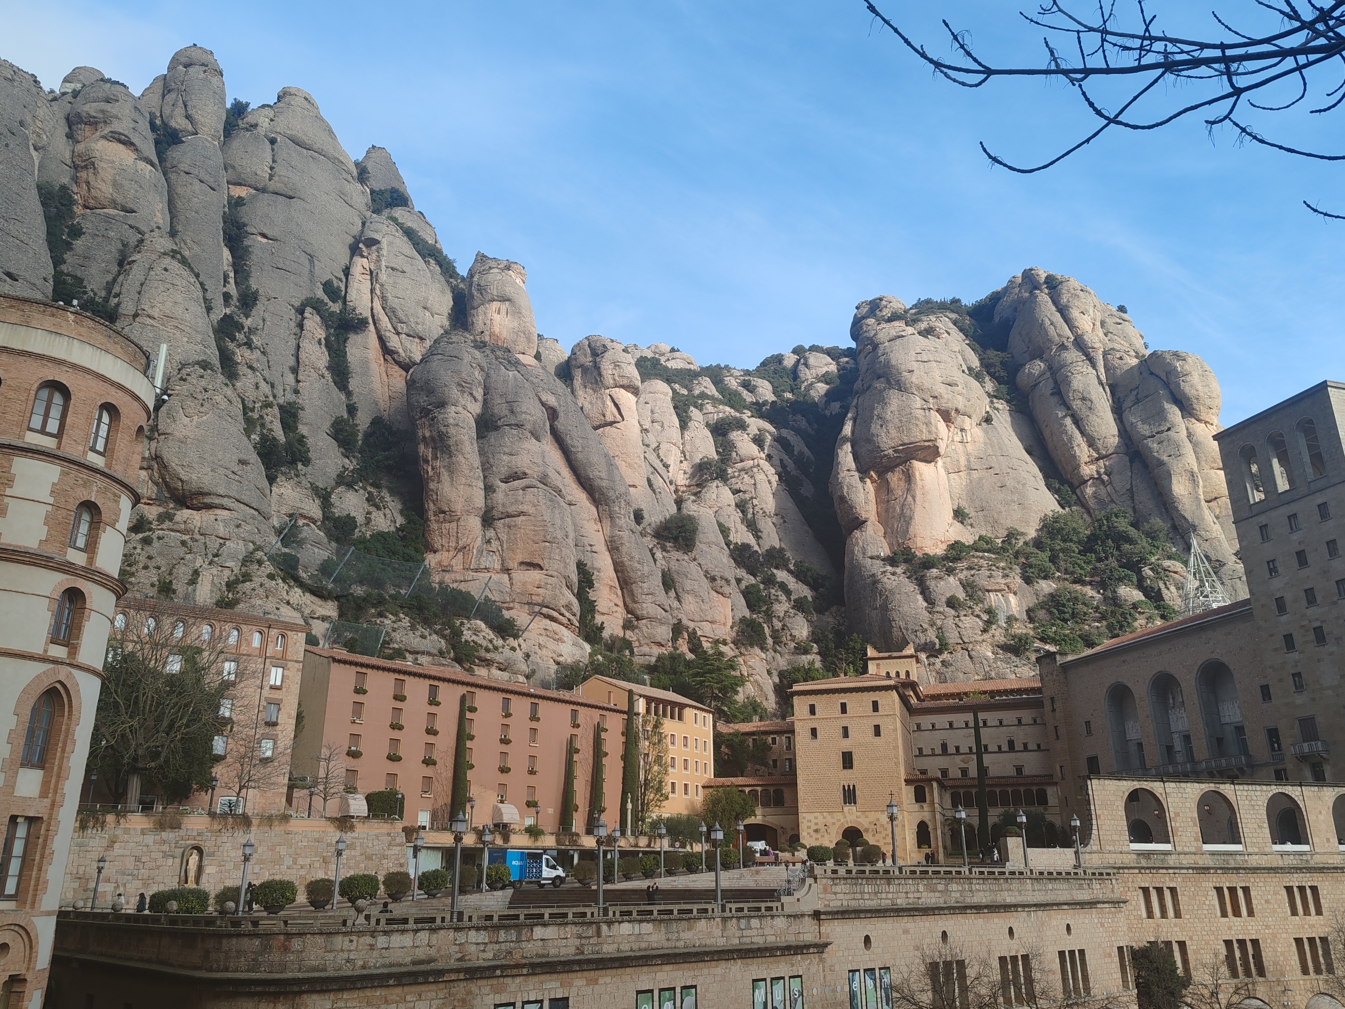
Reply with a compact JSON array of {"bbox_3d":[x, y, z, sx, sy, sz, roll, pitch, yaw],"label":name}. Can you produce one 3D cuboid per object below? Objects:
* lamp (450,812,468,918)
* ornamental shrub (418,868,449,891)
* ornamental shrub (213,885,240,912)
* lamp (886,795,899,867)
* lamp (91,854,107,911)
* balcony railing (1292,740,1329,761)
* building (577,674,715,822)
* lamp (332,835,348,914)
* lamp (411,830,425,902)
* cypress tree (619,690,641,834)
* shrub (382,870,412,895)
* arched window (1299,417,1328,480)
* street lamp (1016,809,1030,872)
[{"bbox_3d":[-8.632,14.551,42.153,0.500,4.150,0.500,-15,-24,35],"label":"lamp"},{"bbox_3d":[-14.776,23.238,64.988,1.888,1.287,1.888,4,-20,-11],"label":"ornamental shrub"},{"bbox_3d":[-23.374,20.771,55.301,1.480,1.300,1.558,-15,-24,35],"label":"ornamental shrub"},{"bbox_3d":[12.659,18.804,59.638,0.500,4.000,0.500,17,-26,-40],"label":"lamp"},{"bbox_3d":[-38.841,25.853,70.877,0.520,4.200,0.520,-15,-25,34],"label":"lamp"},{"bbox_3d":[59.407,22.738,97.558,1.050,1.037,3.227,6,-21,-17],"label":"balcony railing"},{"bbox_3d":[-4.324,33.804,138.347,13.000,20.361,17.305,-15,-24,34],"label":"building"},{"bbox_3d":[-19.738,21.741,61.978,0.520,4.200,0.520,-15,-25,34],"label":"lamp"},{"bbox_3d":[-15.618,22.167,64.310,0.500,4.080,0.500,-15,-24,35],"label":"lamp"},{"bbox_3d":[-4.943,29.923,122.594,2.487,16.484,2.487,0,-20,0],"label":"cypress tree"},{"bbox_3d":[-16.726,22.950,63.737,1.706,1.439,1.796,0,-20,0],"label":"shrub"},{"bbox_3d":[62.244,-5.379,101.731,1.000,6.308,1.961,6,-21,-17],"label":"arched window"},{"bbox_3d":[23.170,22.059,68.823,0.500,4.000,0.500,17,-26,-40],"label":"street lamp"}]

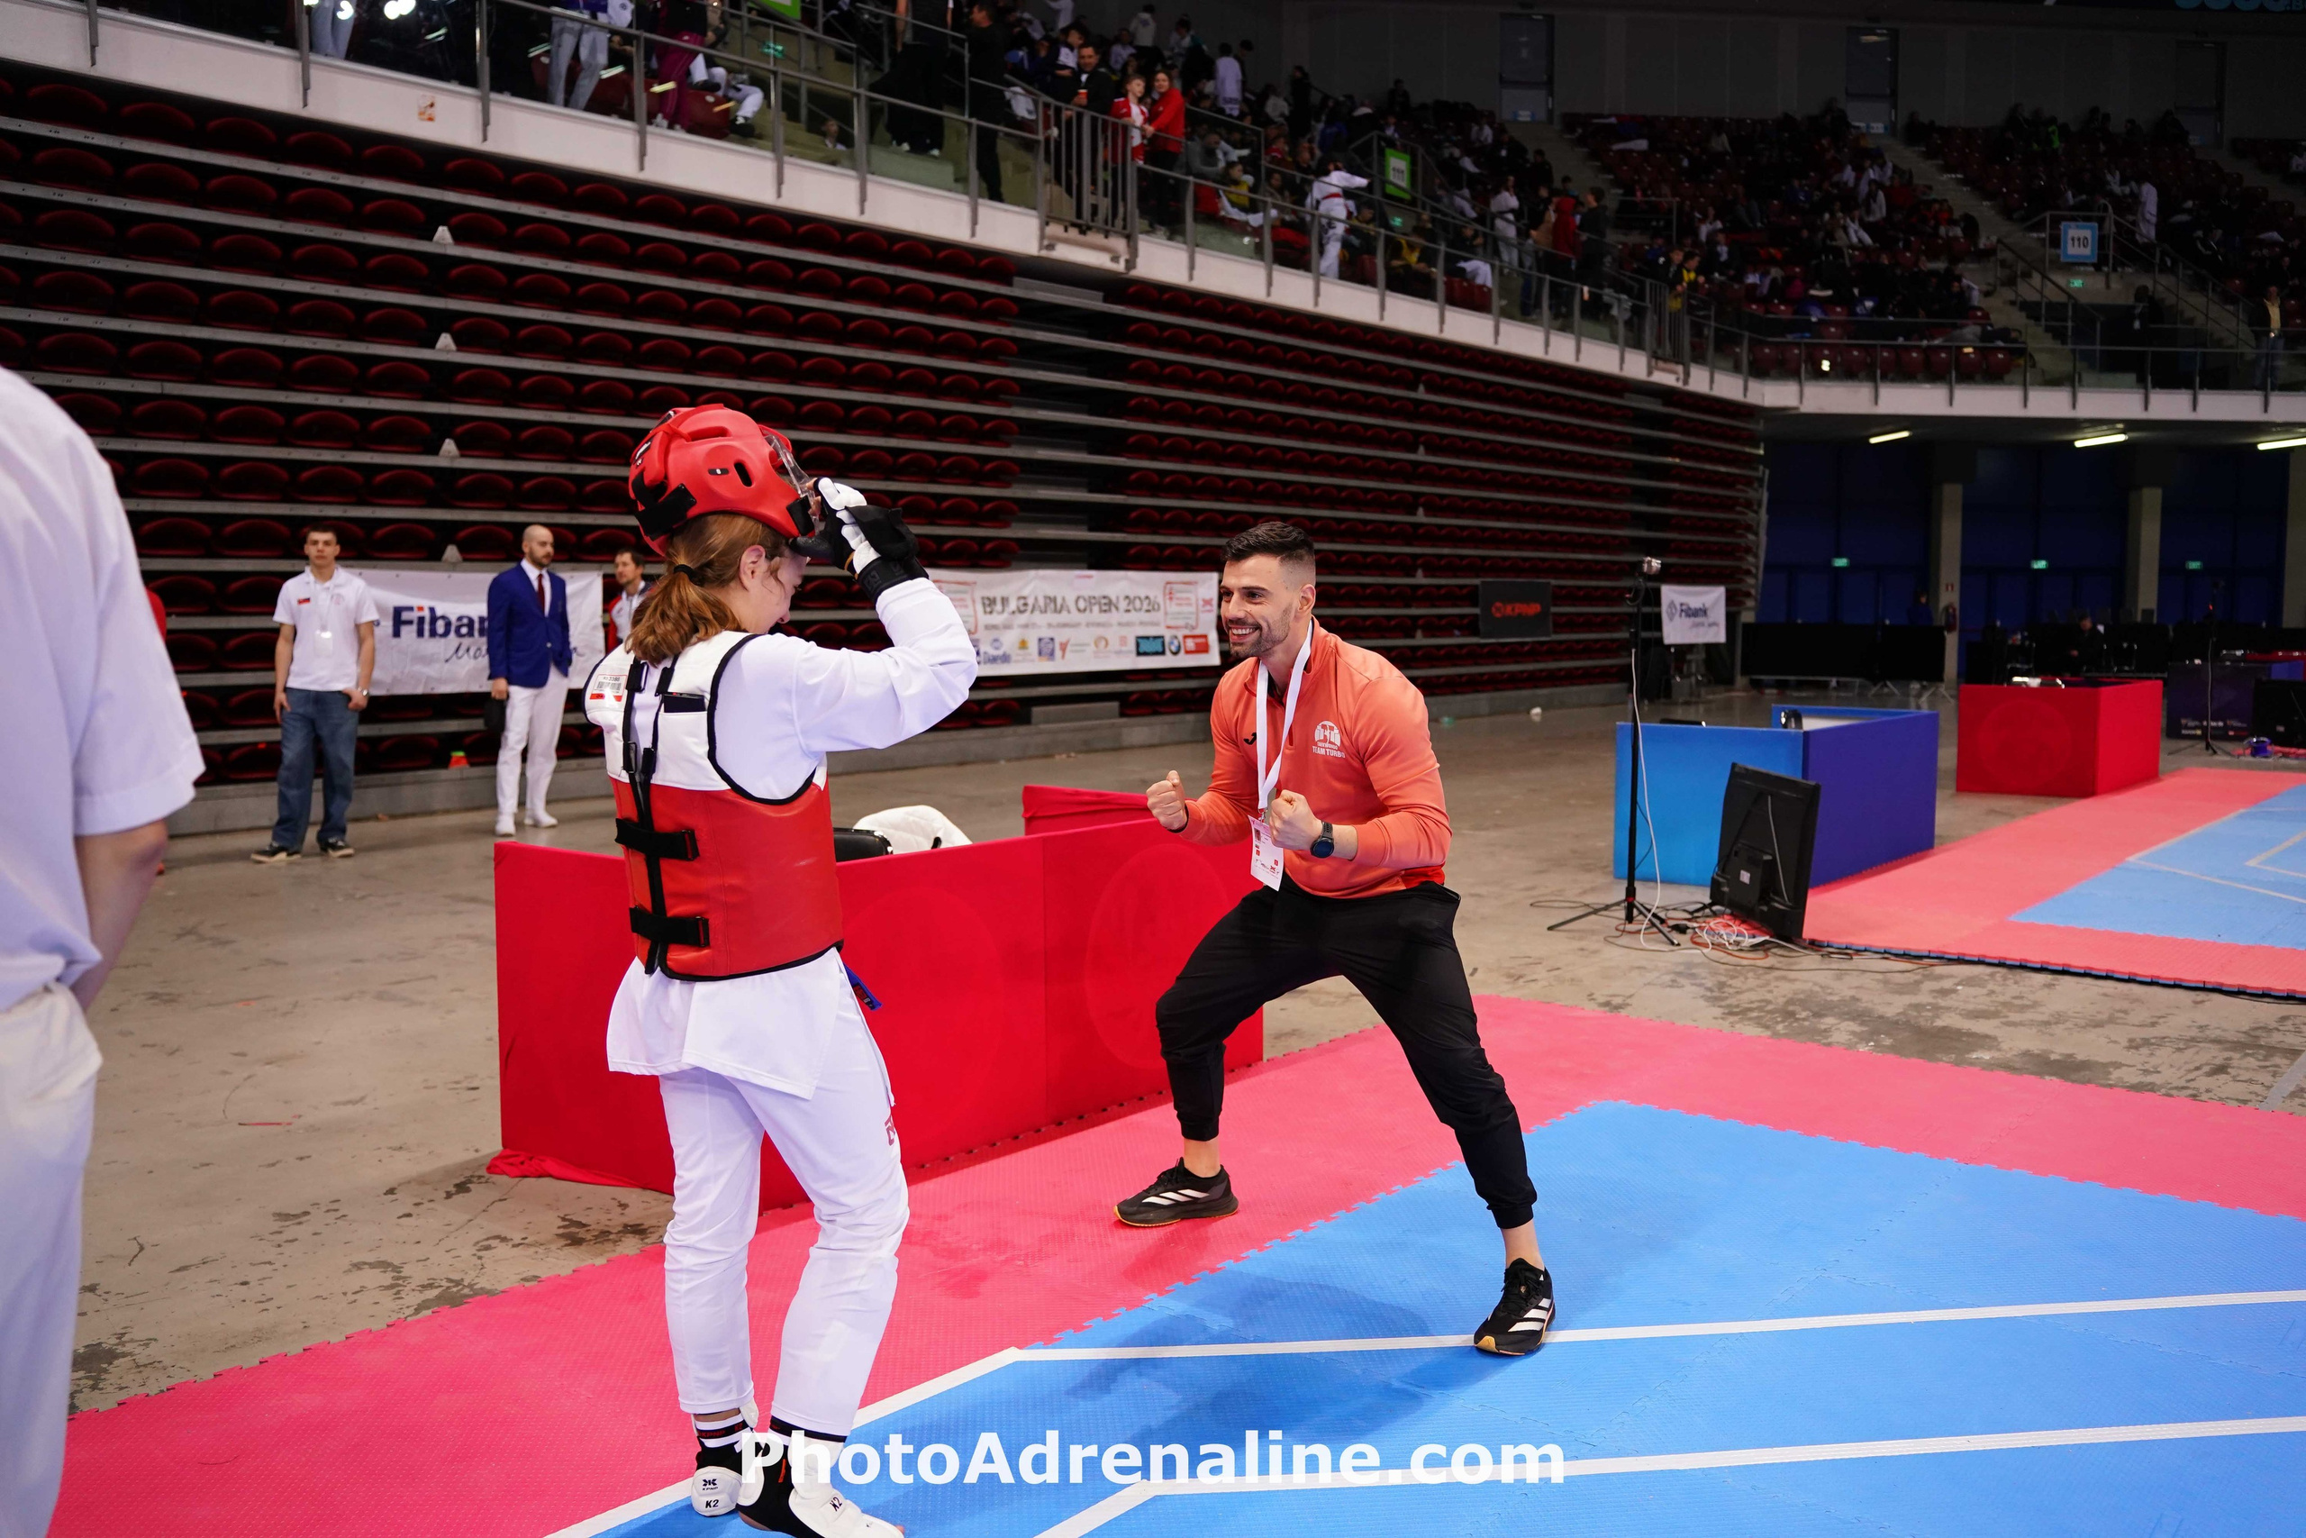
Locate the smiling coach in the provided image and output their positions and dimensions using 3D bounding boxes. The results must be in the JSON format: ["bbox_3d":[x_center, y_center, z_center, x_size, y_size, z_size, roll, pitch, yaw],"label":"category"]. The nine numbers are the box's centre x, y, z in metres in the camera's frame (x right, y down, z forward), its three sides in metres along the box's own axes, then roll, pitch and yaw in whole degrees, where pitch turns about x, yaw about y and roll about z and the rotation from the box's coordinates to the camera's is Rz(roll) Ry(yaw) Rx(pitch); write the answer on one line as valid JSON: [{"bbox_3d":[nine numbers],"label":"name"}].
[{"bbox_3d":[0.302,0.289,3.612,1.040,1.550,0.680,5,7,44],"label":"smiling coach"}]

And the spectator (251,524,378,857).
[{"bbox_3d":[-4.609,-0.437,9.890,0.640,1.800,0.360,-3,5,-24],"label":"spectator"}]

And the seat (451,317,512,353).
[{"bbox_3d":[-4.703,-3.034,12.570,0.320,0.270,0.440,4,7,42],"label":"seat"}]

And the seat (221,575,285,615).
[{"bbox_3d":[-5.792,-1.123,11.532,0.320,0.270,0.440,4,7,42],"label":"seat"}]

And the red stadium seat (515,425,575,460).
[{"bbox_3d":[-4.276,-2.293,12.624,0.280,0.270,0.445,3,6,44],"label":"red stadium seat"}]

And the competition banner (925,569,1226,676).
[{"bbox_3d":[-0.692,-1.365,16.671,0.050,0.970,4.080,4,7,42],"label":"competition banner"}]

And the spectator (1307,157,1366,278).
[{"bbox_3d":[2.129,-6.323,20.902,0.600,1.600,0.480,-4,6,-38],"label":"spectator"}]

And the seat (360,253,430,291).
[{"bbox_3d":[-5.110,-3.345,12.098,0.320,0.270,0.440,4,7,42],"label":"seat"}]

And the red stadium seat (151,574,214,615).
[{"bbox_3d":[-6.076,-1.087,11.223,0.320,0.270,0.440,4,7,42],"label":"red stadium seat"}]

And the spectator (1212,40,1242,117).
[{"bbox_3d":[1.129,-10.290,27.411,0.480,1.680,0.330,0,5,0],"label":"spectator"}]

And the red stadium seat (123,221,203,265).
[{"bbox_3d":[-5.960,-3.168,10.801,0.280,0.270,0.445,3,6,44],"label":"red stadium seat"}]

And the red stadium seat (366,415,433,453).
[{"bbox_3d":[-5.084,-2.258,12.093,0.390,0.280,0.470,4,7,40],"label":"red stadium seat"}]

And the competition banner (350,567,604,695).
[{"bbox_3d":[-4.598,-0.917,12.035,0.030,0.818,2.003,3,6,44],"label":"competition banner"}]

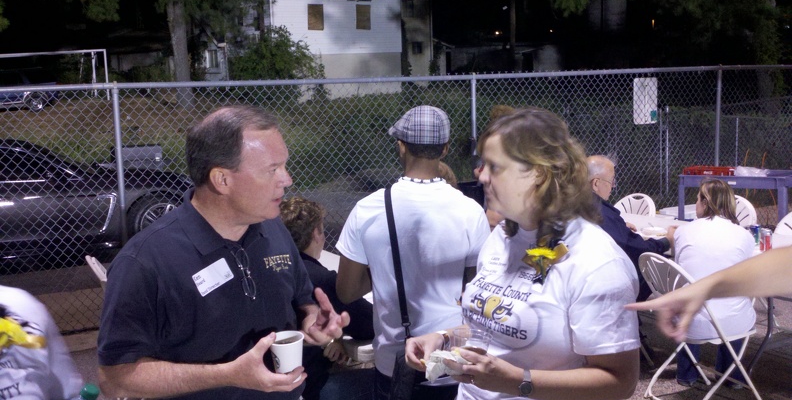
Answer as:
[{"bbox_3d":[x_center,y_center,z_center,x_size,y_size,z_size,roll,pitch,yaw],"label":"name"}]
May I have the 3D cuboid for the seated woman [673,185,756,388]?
[{"bbox_3d":[1.798,0.506,4.495,0.470,1.220,0.700,2,7,23],"label":"seated woman"}]

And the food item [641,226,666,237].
[{"bbox_3d":[1.793,0.216,5.588,0.190,0.055,0.190,-4,8,-28],"label":"food item"}]

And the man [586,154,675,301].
[{"bbox_3d":[1.446,0.380,5.164,0.760,1.320,0.530,-4,8,-25],"label":"man"}]

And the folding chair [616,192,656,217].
[{"bbox_3d":[1.983,0.386,6.995,0.520,0.860,0.460,-6,9,-37],"label":"folding chair"}]

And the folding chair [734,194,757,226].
[{"bbox_3d":[2.814,0.405,6.737,0.460,0.860,0.520,2,7,23],"label":"folding chair"}]

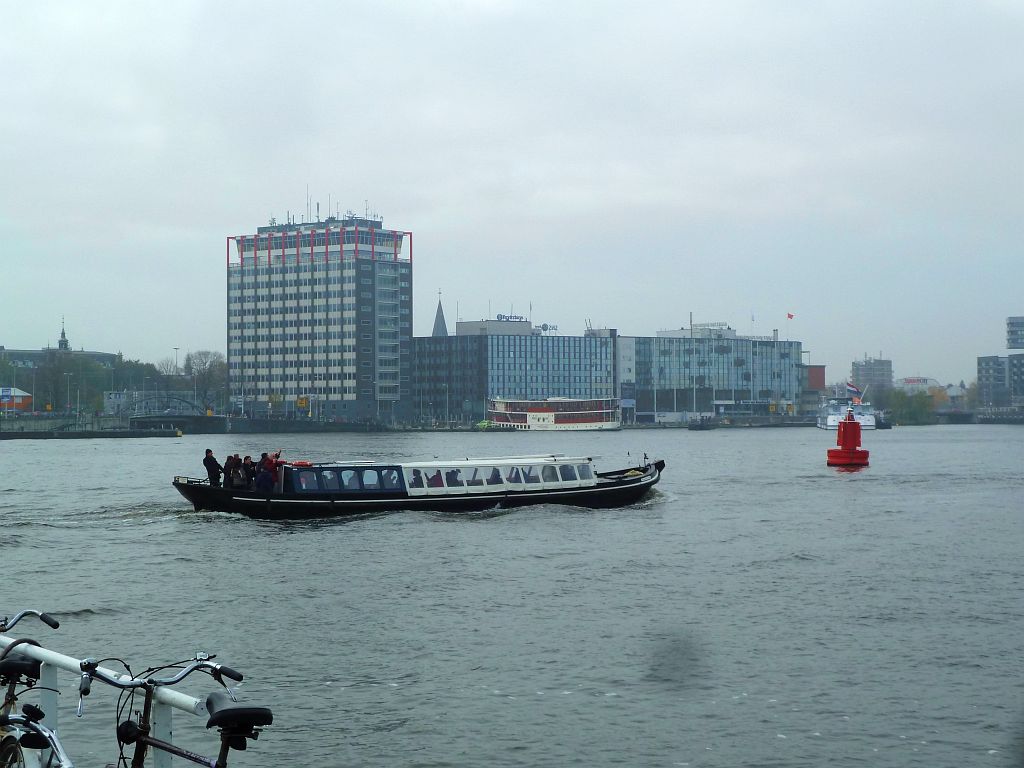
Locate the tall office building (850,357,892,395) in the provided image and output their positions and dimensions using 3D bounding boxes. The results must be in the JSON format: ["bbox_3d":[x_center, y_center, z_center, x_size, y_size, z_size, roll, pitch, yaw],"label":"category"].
[{"bbox_3d":[191.647,2.492,999.297,18.000,32.500,13.000,0,-1,-20],"label":"tall office building"}]

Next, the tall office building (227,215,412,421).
[{"bbox_3d":[-49.782,-16.213,484.322,44.000,52.100,22.300,-1,-1,36],"label":"tall office building"}]

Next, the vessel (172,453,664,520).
[{"bbox_3d":[-2.900,3.591,69.960,20.064,2.150,4.100,0,-1,-27],"label":"vessel"}]

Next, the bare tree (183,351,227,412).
[{"bbox_3d":[-82.233,0.210,500.090,11.500,18.139,11.000,0,-1,0],"label":"bare tree"}]

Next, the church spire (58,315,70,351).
[{"bbox_3d":[-134.542,-15.544,560.398,3.200,10.968,3.200,0,-1,0],"label":"church spire"}]

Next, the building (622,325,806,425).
[{"bbox_3d":[51.032,-2.924,550.909,70.000,27.100,27.000,0,-1,-34],"label":"building"}]

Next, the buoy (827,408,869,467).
[{"bbox_3d":[22.159,3.470,122.955,2.770,3.760,2.770,0,-1,0],"label":"buoy"}]

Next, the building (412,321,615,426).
[{"bbox_3d":[0.821,-3.846,510.736,43.000,27.900,31.000,1,-1,-39],"label":"building"}]

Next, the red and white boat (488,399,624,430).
[{"bbox_3d":[10.289,7.718,455.935,32.000,7.950,7.000,0,-1,-10],"label":"red and white boat"}]

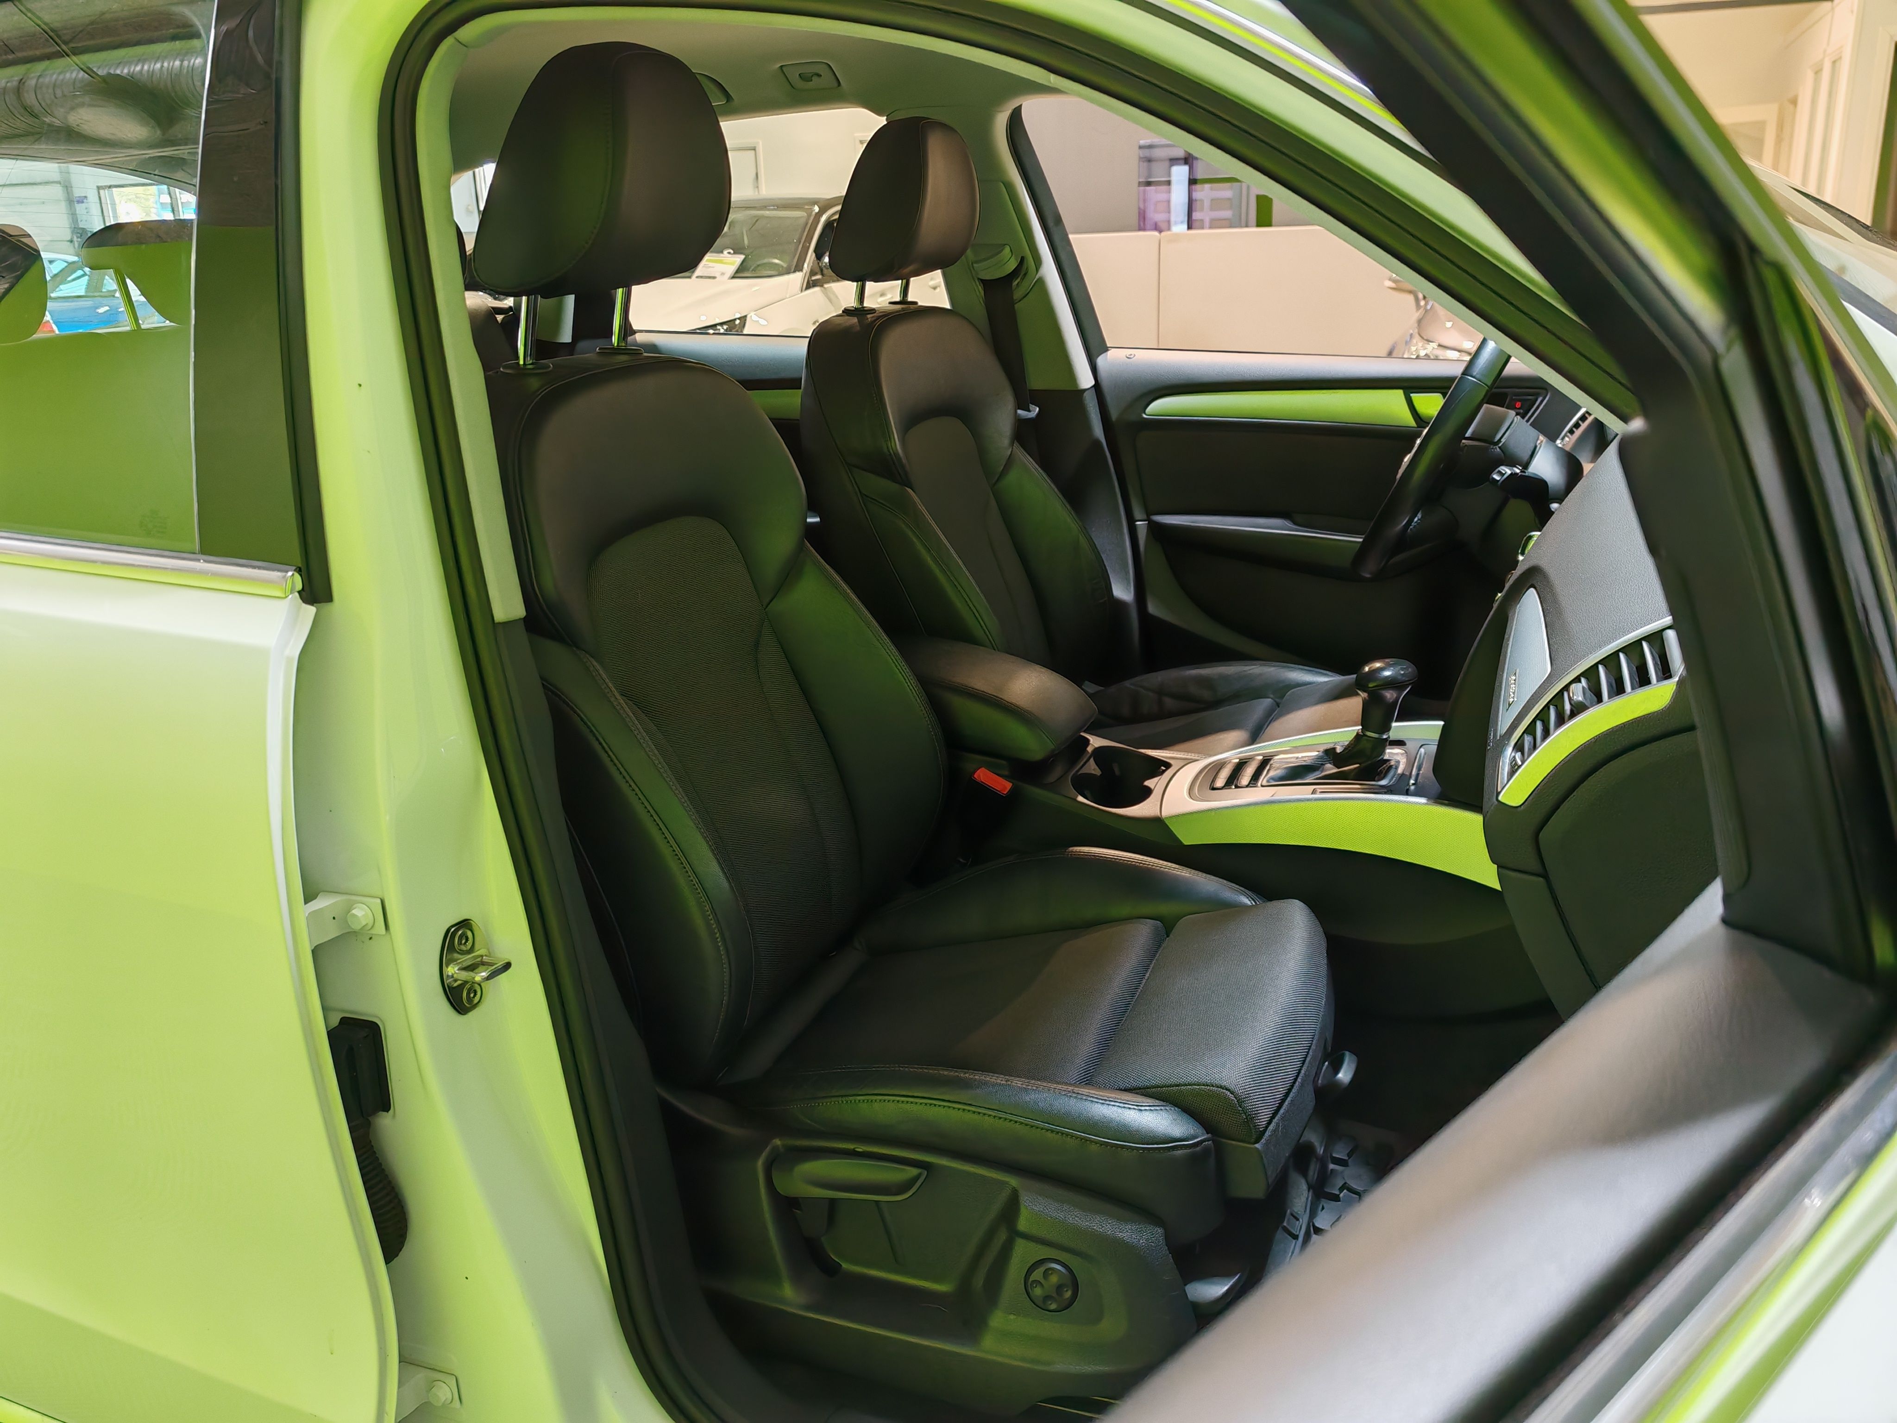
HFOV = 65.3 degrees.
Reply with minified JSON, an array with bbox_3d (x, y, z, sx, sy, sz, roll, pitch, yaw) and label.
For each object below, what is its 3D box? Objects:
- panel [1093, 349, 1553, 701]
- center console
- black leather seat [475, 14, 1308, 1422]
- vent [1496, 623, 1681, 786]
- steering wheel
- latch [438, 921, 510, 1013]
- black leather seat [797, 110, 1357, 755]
[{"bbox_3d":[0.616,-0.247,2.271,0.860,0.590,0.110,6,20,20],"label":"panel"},{"bbox_3d":[0.242,0.114,1.744,0.870,0.410,0.280,6,20,20],"label":"center console"},{"bbox_3d":[-0.031,-0.023,1.388,0.800,1.120,0.550,6,20,20],"label":"black leather seat"},{"bbox_3d":[0.396,-0.004,0.921,0.050,0.130,0.150,37,27,7],"label":"vent"},{"bbox_3d":[0.630,-0.325,1.854,0.110,0.375,0.375,28,26,11],"label":"steering wheel"},{"bbox_3d":[-0.336,0.182,1.054,0.034,0.064,0.040,9,21,30],"label":"latch"},{"bbox_3d":[0.232,-0.240,2.044,0.800,1.120,0.550,6,20,20],"label":"black leather seat"}]

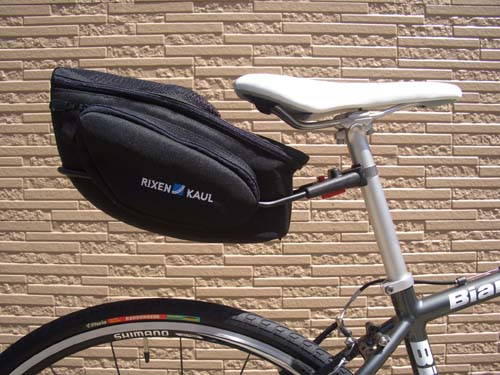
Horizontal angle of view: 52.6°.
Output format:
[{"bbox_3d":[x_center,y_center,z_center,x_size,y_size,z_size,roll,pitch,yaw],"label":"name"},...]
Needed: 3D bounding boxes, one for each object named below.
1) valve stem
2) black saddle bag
[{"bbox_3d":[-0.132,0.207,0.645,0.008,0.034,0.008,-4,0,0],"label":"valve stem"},{"bbox_3d":[-0.095,-0.033,0.640,0.325,0.182,0.185,11,0,0],"label":"black saddle bag"}]

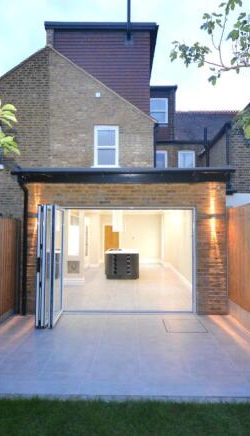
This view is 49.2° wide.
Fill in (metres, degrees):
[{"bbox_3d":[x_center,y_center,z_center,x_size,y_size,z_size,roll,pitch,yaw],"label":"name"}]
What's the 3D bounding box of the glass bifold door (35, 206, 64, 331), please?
[{"bbox_3d":[-1.330,0.830,5.010,0.280,2.070,0.900,0,-3,0],"label":"glass bifold door"}]

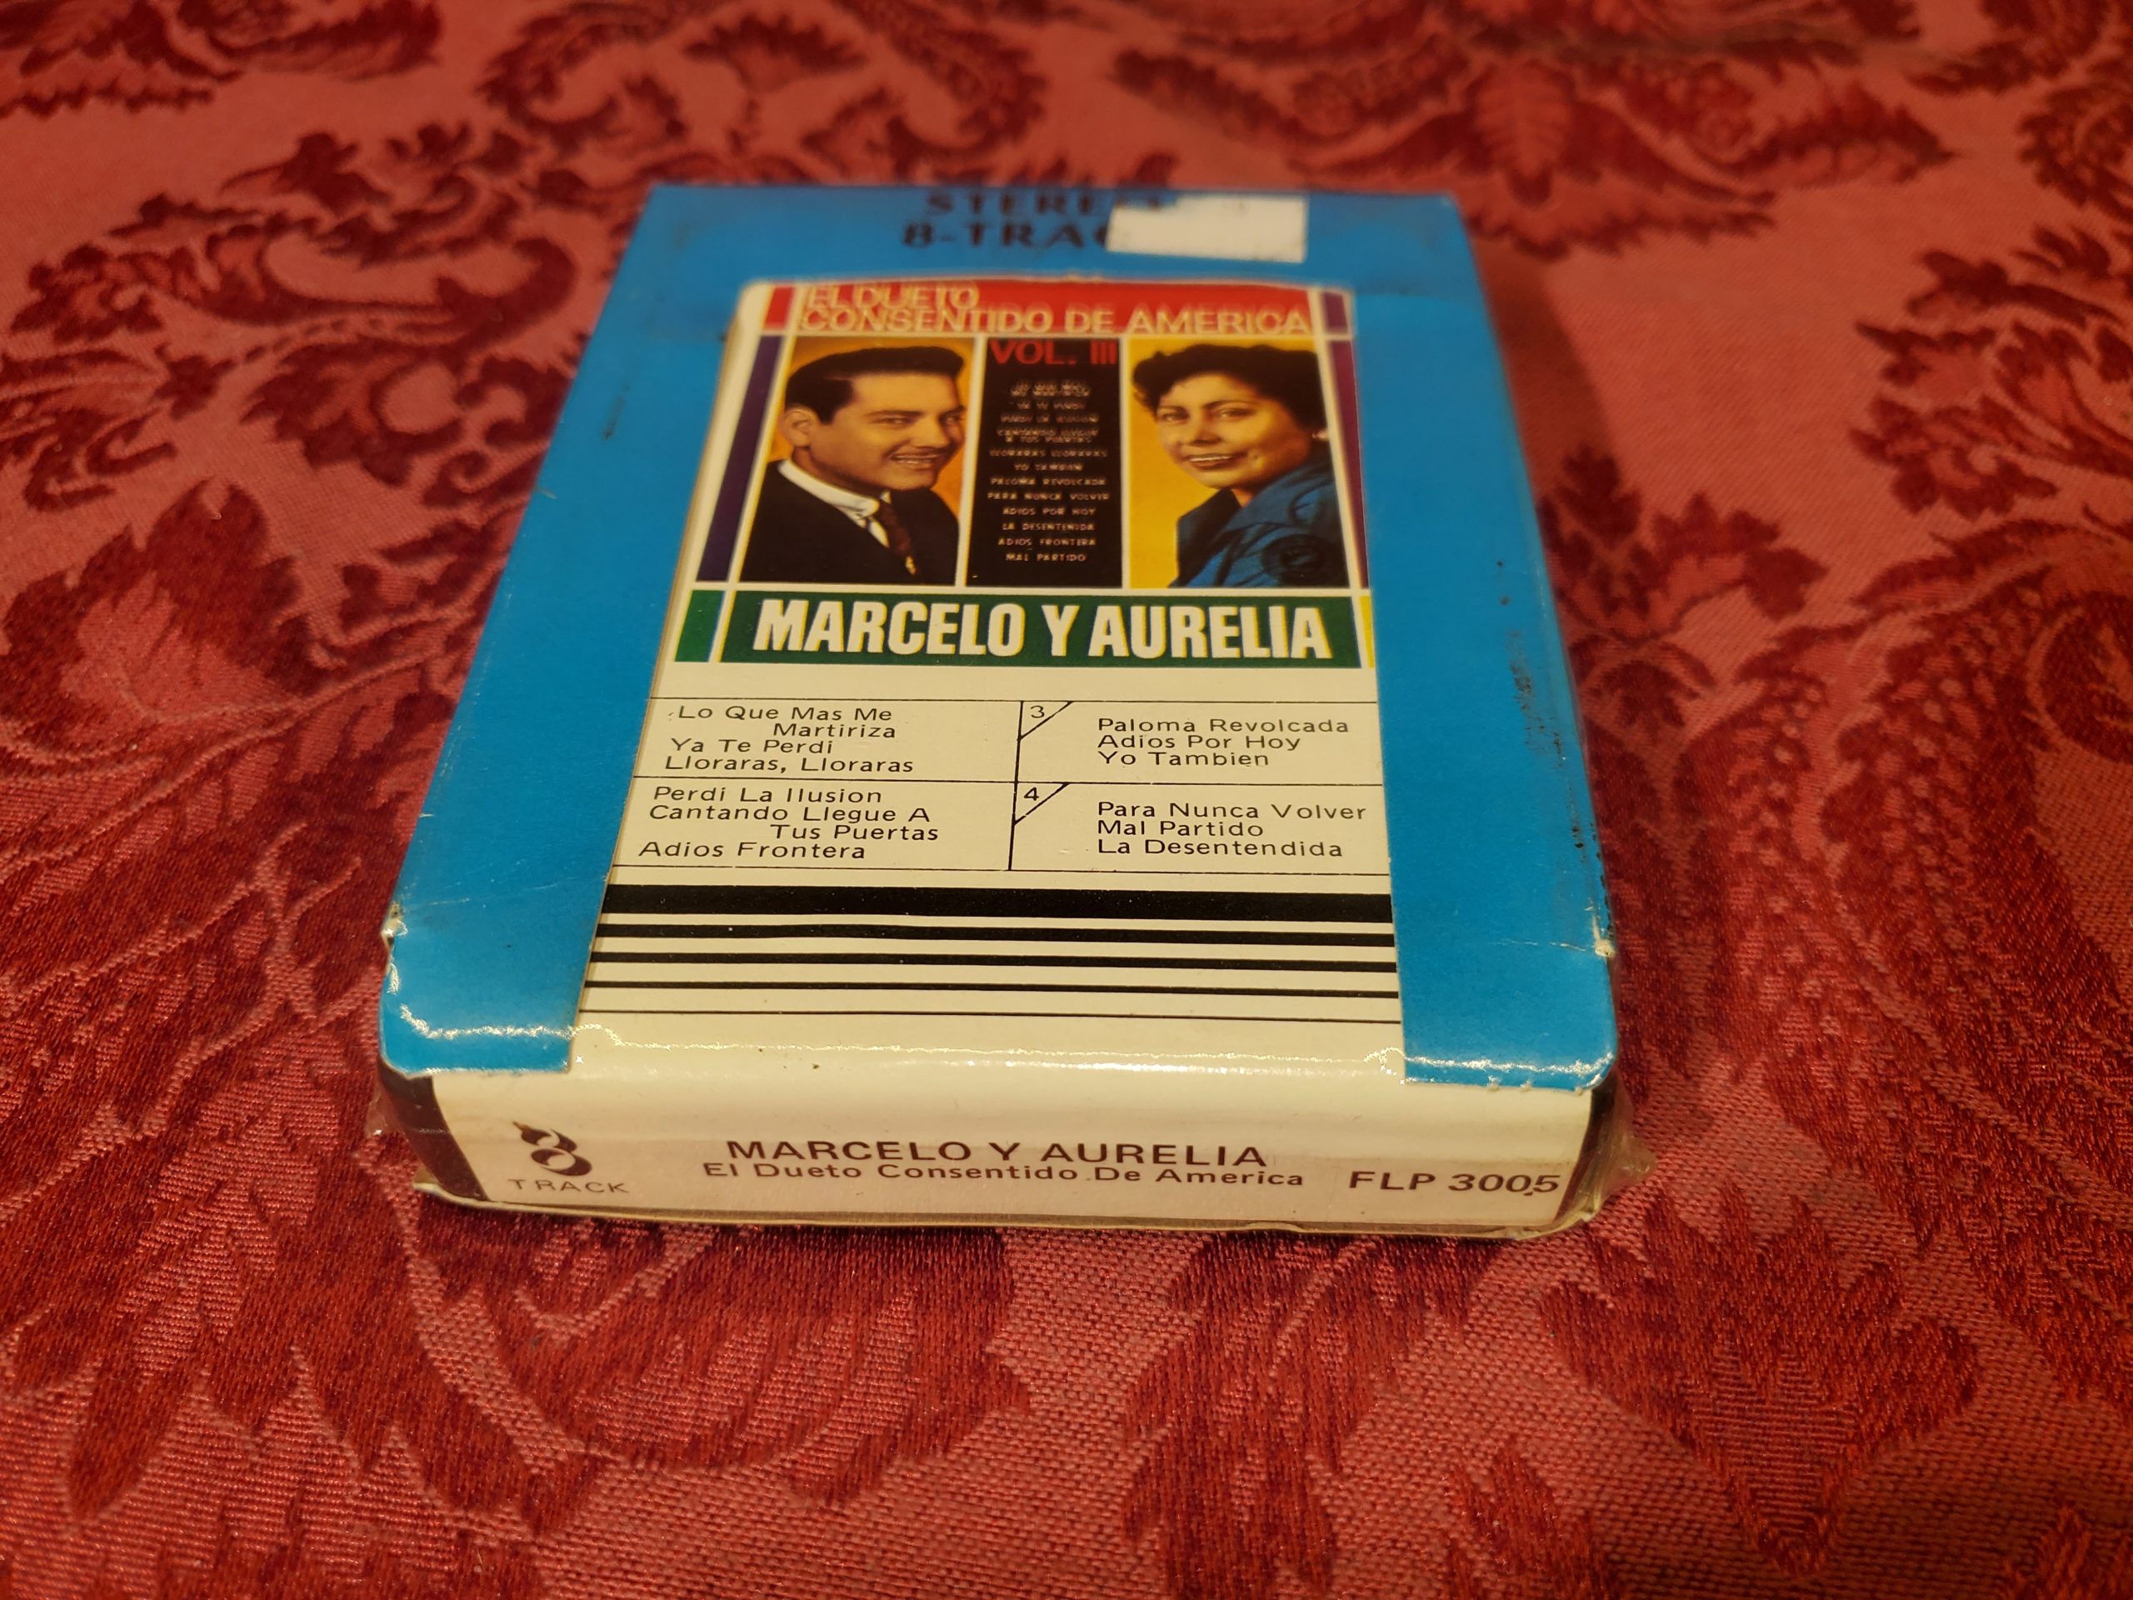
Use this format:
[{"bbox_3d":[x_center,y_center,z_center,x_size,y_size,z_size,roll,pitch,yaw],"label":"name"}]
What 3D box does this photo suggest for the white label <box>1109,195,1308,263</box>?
[{"bbox_3d":[0.018,-0.072,0.201,0.024,0.001,0.014,5,52,5],"label":"white label"}]

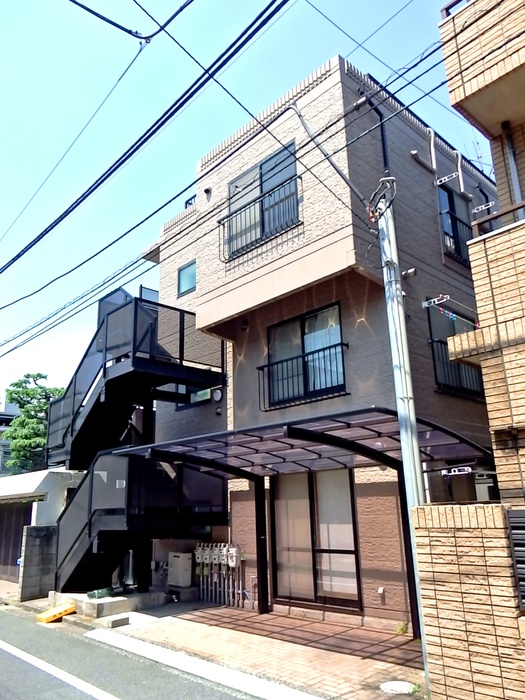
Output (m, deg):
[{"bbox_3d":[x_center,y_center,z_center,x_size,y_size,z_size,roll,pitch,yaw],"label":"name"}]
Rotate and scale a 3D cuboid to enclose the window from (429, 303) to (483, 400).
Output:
[{"bbox_3d":[3.321,-0.013,8.588,1.620,1.500,0.140,14,-23,-38],"label":"window"}]

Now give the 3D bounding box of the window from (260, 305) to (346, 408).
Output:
[{"bbox_3d":[0.712,0.113,8.720,1.700,1.550,0.140,-18,-24,42],"label":"window"}]

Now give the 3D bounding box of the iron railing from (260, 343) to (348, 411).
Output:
[{"bbox_3d":[0.641,0.522,8.535,1.900,0.840,0.190,-18,-24,42],"label":"iron railing"}]

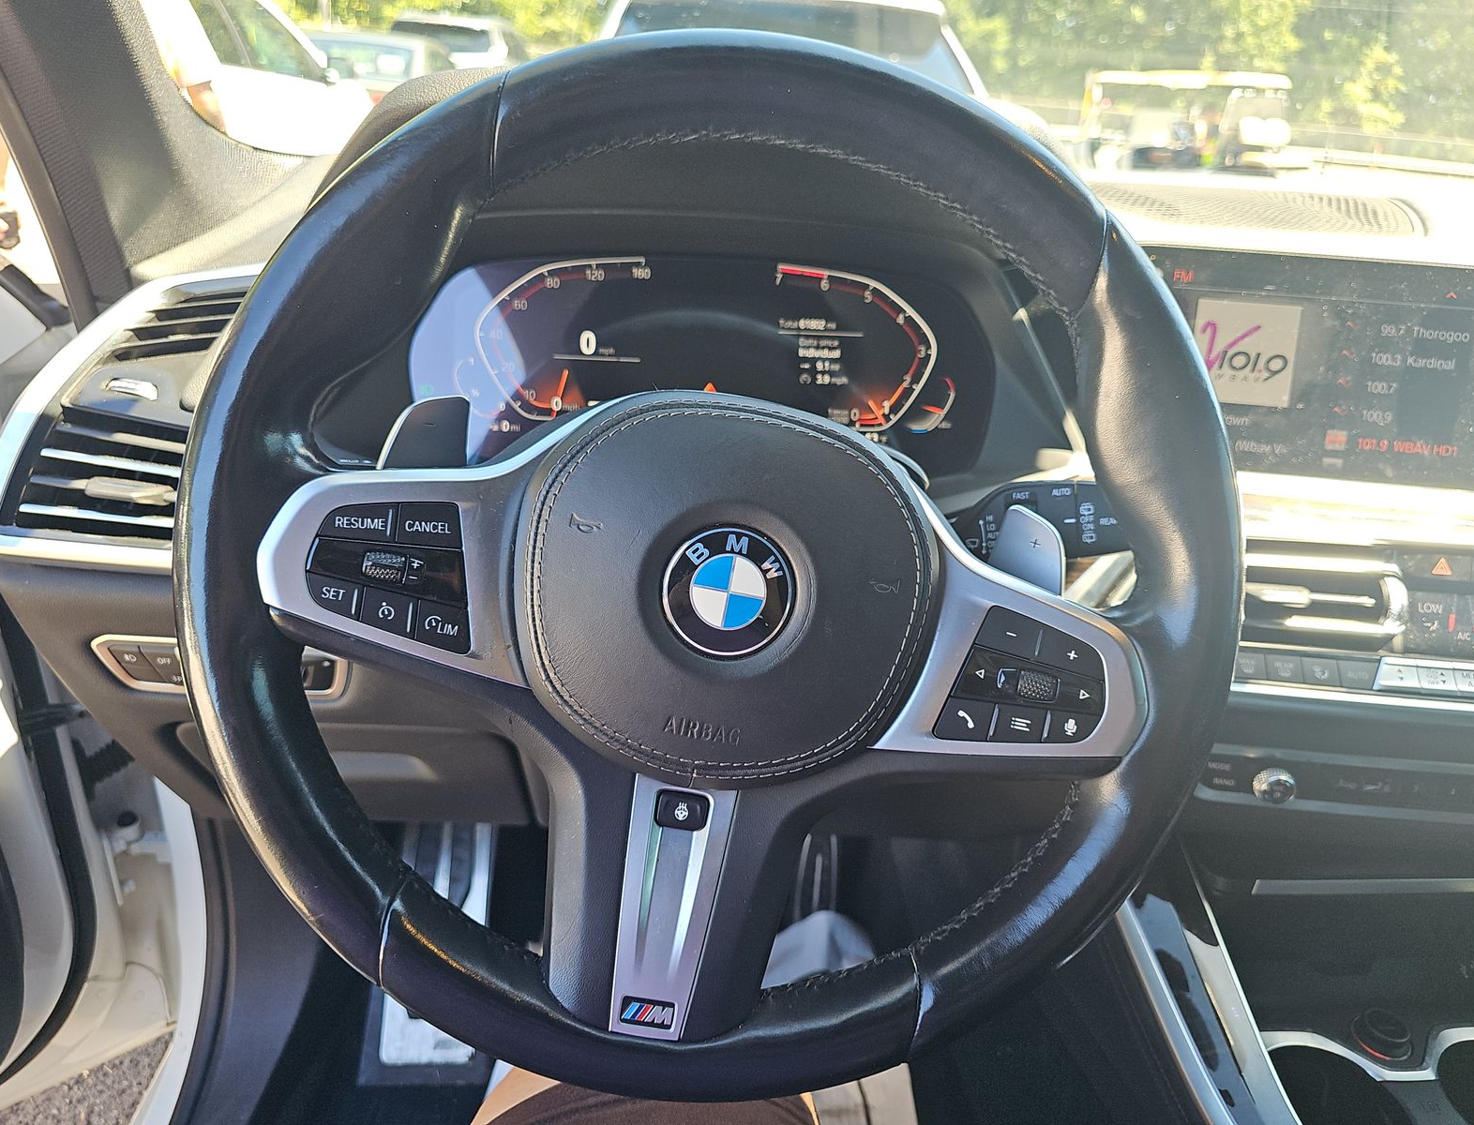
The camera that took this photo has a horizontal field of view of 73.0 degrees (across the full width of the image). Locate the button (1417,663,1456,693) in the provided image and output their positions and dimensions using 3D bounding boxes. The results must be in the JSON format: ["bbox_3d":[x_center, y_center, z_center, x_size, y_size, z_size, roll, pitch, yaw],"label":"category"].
[{"bbox_3d":[0.359,0.060,0.515,0.019,0.014,0.009,5,-17,-2],"label":"button"}]

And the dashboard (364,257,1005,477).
[{"bbox_3d":[-0.021,-0.110,0.565,0.330,0.125,0.050,2,2,-3],"label":"dashboard"}]

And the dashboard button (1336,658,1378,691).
[{"bbox_3d":[0.319,0.059,0.515,0.021,0.014,0.008,5,-17,-2],"label":"dashboard button"}]

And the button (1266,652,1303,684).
[{"bbox_3d":[0.281,0.056,0.515,0.019,0.013,0.008,5,-17,-2],"label":"button"}]

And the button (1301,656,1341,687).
[{"bbox_3d":[0.300,0.057,0.515,0.019,0.013,0.008,5,-17,-2],"label":"button"}]

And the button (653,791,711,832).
[{"bbox_3d":[-0.020,0.090,0.364,0.018,0.013,0.006,8,-1,-5],"label":"button"}]

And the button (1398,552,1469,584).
[{"bbox_3d":[0.364,0.003,0.523,0.036,0.013,0.008,5,-6,-2],"label":"button"}]

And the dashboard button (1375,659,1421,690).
[{"bbox_3d":[0.340,0.059,0.515,0.020,0.014,0.009,5,-17,-2],"label":"dashboard button"}]

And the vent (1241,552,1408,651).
[{"bbox_3d":[0.298,0.020,0.530,0.100,0.056,0.035,5,-6,-2],"label":"vent"}]

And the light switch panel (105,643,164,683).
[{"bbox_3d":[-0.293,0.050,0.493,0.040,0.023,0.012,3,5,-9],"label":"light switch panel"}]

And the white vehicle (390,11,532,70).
[{"bbox_3d":[-4.502,-8.474,17.493,1.900,1.760,4.700,3,26,-4],"label":"white vehicle"}]

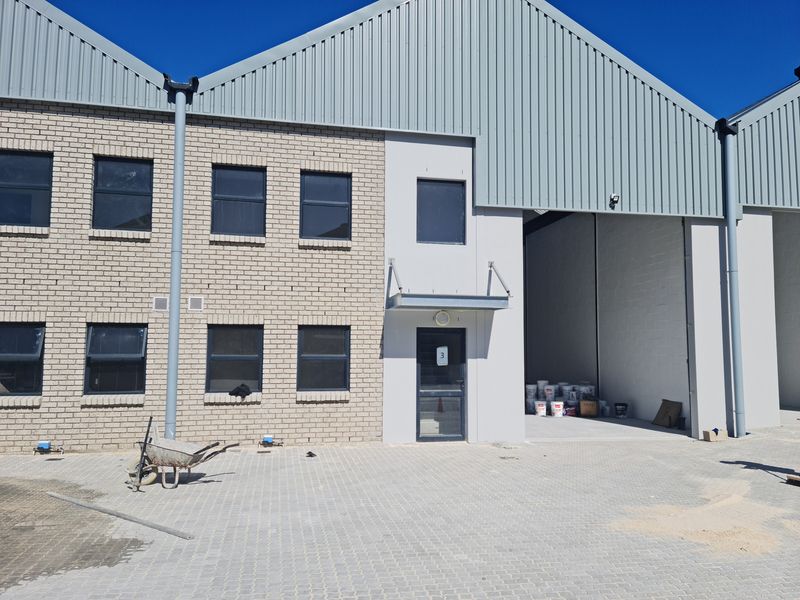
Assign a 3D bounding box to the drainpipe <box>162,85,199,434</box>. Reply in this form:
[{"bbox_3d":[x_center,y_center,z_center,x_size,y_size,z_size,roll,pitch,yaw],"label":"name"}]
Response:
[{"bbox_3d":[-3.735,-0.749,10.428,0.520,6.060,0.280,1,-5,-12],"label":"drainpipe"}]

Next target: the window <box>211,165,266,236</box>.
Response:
[{"bbox_3d":[-2.845,-1.765,11.045,0.940,1.230,0.100,1,-5,-12],"label":"window"}]

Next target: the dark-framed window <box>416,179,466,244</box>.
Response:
[{"bbox_3d":[0.801,-1.670,11.839,0.940,1.230,0.100,1,-5,-12],"label":"dark-framed window"}]

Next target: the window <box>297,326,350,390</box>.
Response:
[{"bbox_3d":[-1.350,1.040,11.143,0.940,1.180,0.100,1,-5,-12],"label":"window"}]

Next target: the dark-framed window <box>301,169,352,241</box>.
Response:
[{"bbox_3d":[-1.342,-1.720,11.372,0.940,1.230,0.100,1,-5,-12],"label":"dark-framed window"}]

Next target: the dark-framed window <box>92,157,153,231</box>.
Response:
[{"bbox_3d":[-4.720,-1.815,10.637,0.940,1.230,0.100,1,-5,-12],"label":"dark-framed window"}]

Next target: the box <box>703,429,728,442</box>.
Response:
[{"bbox_3d":[6.267,2.703,12.404,0.410,0.200,0.200,1,-5,-12],"label":"box"}]

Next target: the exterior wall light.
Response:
[{"bbox_3d":[0.795,0.347,11.449,0.260,0.260,0.100,1,-5,-12],"label":"exterior wall light"}]

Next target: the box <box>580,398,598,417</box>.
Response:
[{"bbox_3d":[4.879,2.793,16.066,0.430,0.400,0.360,0,-5,8],"label":"box"}]

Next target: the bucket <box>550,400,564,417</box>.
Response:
[{"bbox_3d":[4.024,2.797,15.941,0.310,0.380,0.310,-1,-5,14],"label":"bucket"}]

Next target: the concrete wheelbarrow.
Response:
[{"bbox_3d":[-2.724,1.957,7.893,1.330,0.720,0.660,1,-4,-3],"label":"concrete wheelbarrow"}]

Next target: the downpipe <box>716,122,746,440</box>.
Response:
[{"bbox_3d":[6.702,-0.485,12.542,0.480,6.300,0.280,1,-5,-12],"label":"downpipe"}]

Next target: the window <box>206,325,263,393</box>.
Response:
[{"bbox_3d":[-2.839,1.014,10.770,0.920,1.180,0.090,1,-5,-12],"label":"window"}]

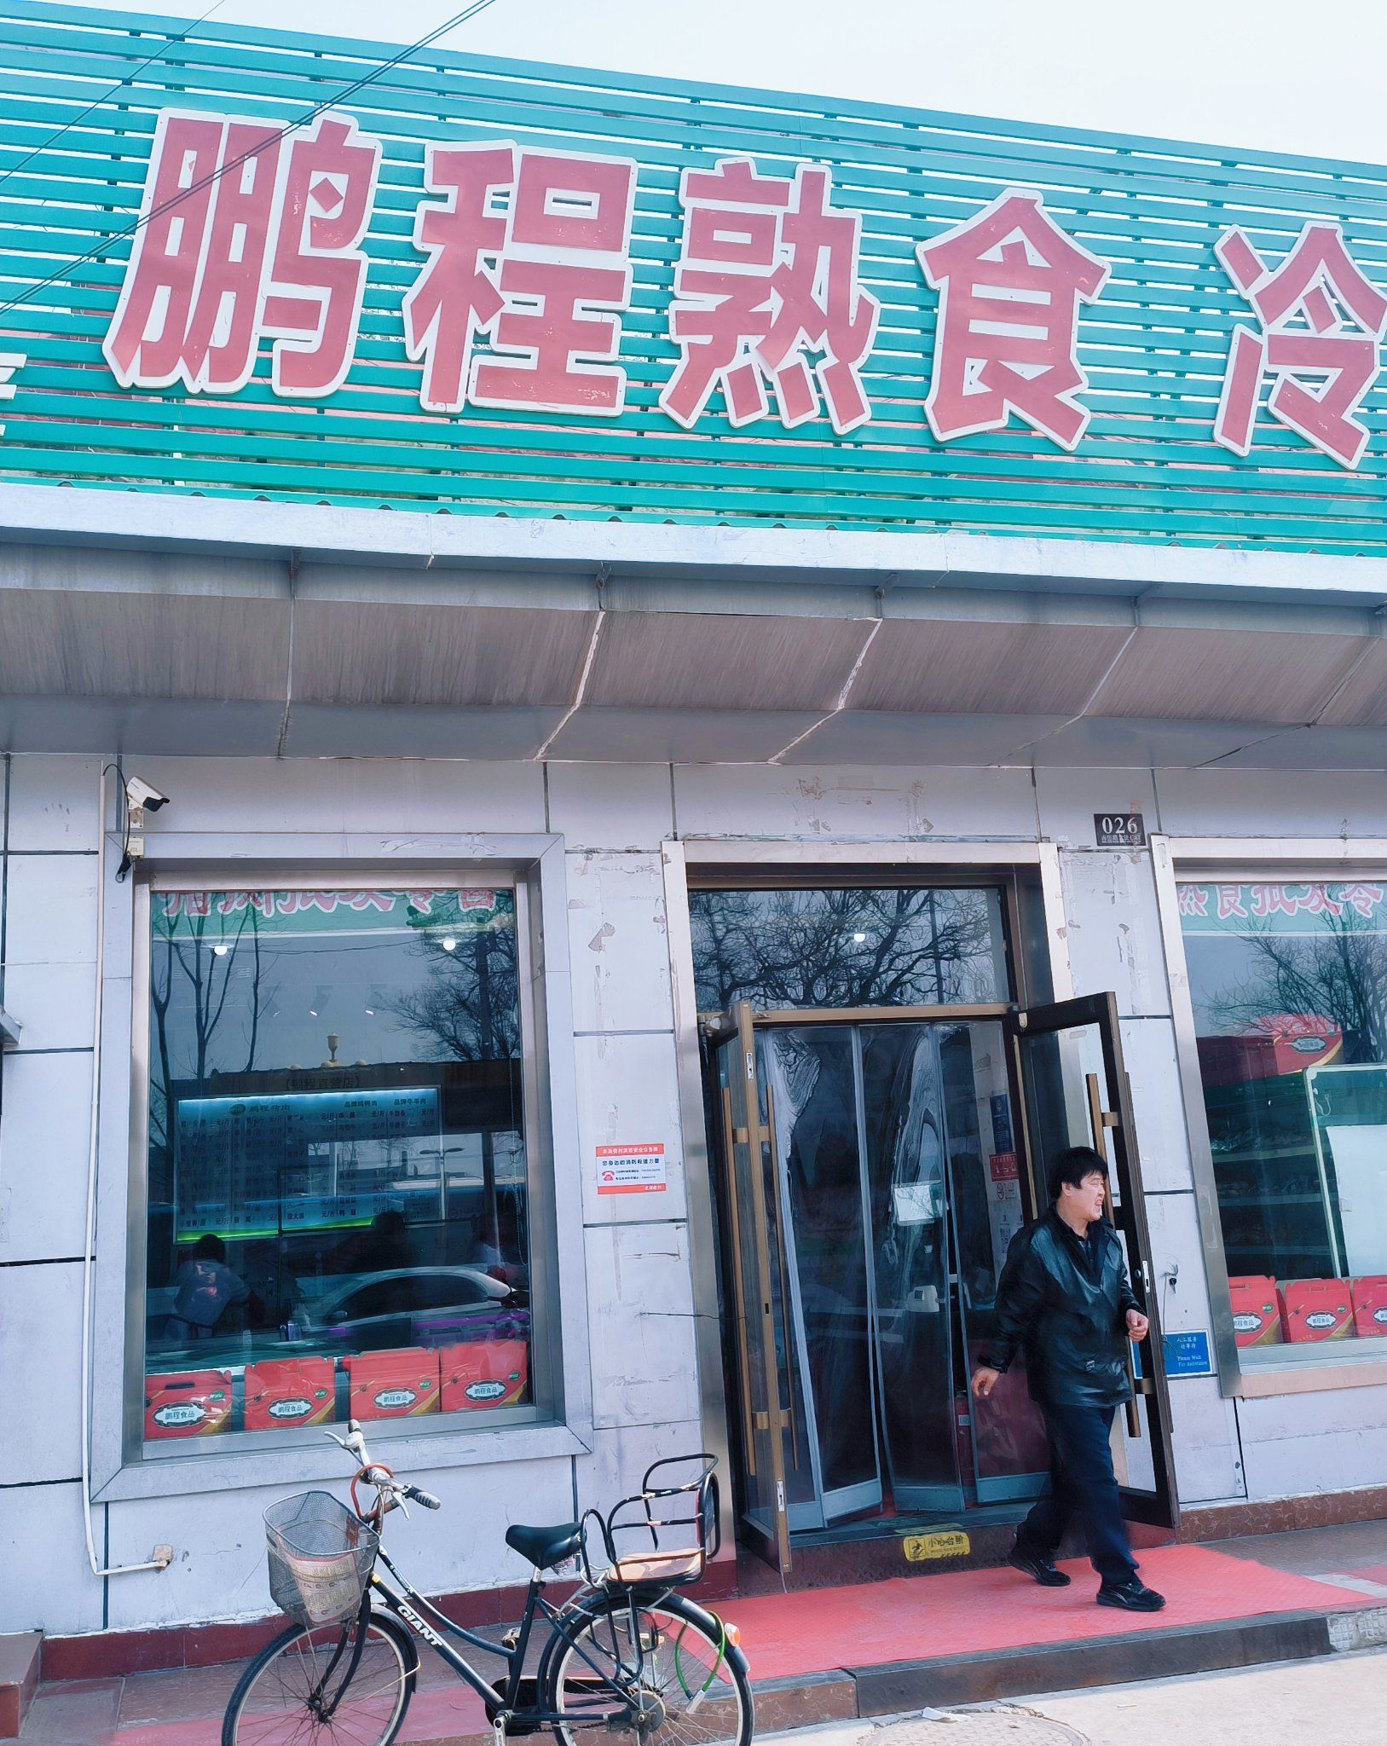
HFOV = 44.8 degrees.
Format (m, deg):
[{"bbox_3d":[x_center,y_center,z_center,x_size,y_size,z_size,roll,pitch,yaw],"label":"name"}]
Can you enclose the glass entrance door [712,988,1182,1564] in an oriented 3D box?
[{"bbox_3d":[1.015,1.714,7.357,1.780,2.260,0.740,0,-13,-15],"label":"glass entrance door"}]

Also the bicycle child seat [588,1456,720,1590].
[{"bbox_3d":[-0.105,1.840,4.779,0.290,0.310,0.310,-7,-6,17],"label":"bicycle child seat"}]

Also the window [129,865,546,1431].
[{"bbox_3d":[-1.469,1.152,7.053,1.630,2.310,0.100,0,-13,-15],"label":"window"}]

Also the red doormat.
[{"bbox_3d":[1.124,2.736,6.295,2.370,0.012,1.230,0,-13,-15],"label":"red doormat"}]

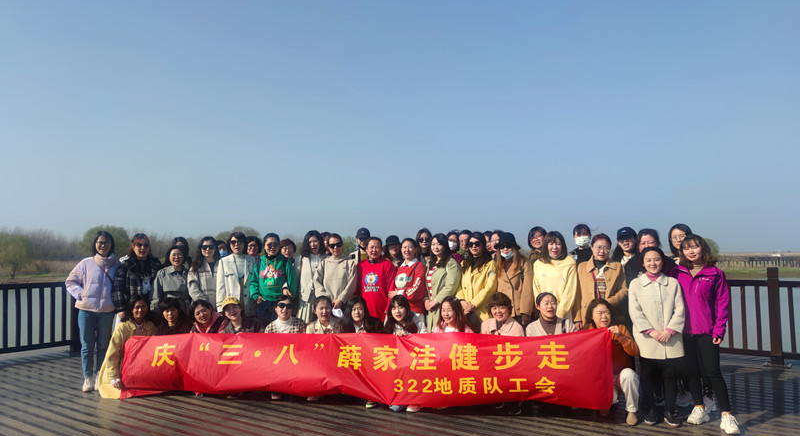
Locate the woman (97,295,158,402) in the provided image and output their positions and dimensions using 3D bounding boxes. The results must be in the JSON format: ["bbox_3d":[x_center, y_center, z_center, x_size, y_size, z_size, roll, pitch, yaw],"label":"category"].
[{"bbox_3d":[-2.867,1.367,5.880,0.580,1.030,0.650,1,-3,-18],"label":"woman"}]

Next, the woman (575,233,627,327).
[{"bbox_3d":[1.934,0.972,5.299,0.500,1.638,0.310,-1,-4,19],"label":"woman"}]

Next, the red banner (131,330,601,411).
[{"bbox_3d":[-0.467,1.386,5.230,4.720,0.760,0.250,-1,-4,7],"label":"red banner"}]

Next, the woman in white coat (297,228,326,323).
[{"bbox_3d":[-0.939,0.985,5.899,0.460,1.687,0.300,1,-4,-12],"label":"woman in white coat"}]

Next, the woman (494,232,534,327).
[{"bbox_3d":[1.160,0.982,5.620,0.480,1.660,0.320,-1,-4,12],"label":"woman"}]

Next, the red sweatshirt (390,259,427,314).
[{"bbox_3d":[0.089,0.715,5.766,0.430,0.590,0.320,-1,-4,16],"label":"red sweatshirt"}]

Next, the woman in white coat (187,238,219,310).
[{"bbox_3d":[-2.139,1.025,6.047,0.470,1.627,0.300,2,-4,-22],"label":"woman in white coat"}]

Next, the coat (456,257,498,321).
[{"bbox_3d":[0.772,0.840,5.600,0.460,0.860,0.300,-1,-4,16],"label":"coat"}]

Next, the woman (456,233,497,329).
[{"bbox_3d":[0.789,0.983,5.599,0.460,1.654,0.310,-1,-4,19],"label":"woman"}]

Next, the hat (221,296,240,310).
[{"bbox_3d":[-1.778,0.897,5.820,0.175,0.130,0.240,7,12,9],"label":"hat"}]

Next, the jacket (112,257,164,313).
[{"bbox_3d":[-2.852,0.756,6.014,0.540,0.680,0.330,2,-4,-25],"label":"jacket"}]

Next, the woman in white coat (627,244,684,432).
[{"bbox_3d":[2.289,1.027,4.950,0.490,1.560,0.360,-1,-3,7],"label":"woman in white coat"}]

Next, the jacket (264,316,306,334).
[{"bbox_3d":[-1.146,1.257,5.550,0.450,0.550,0.380,0,-4,-3],"label":"jacket"}]

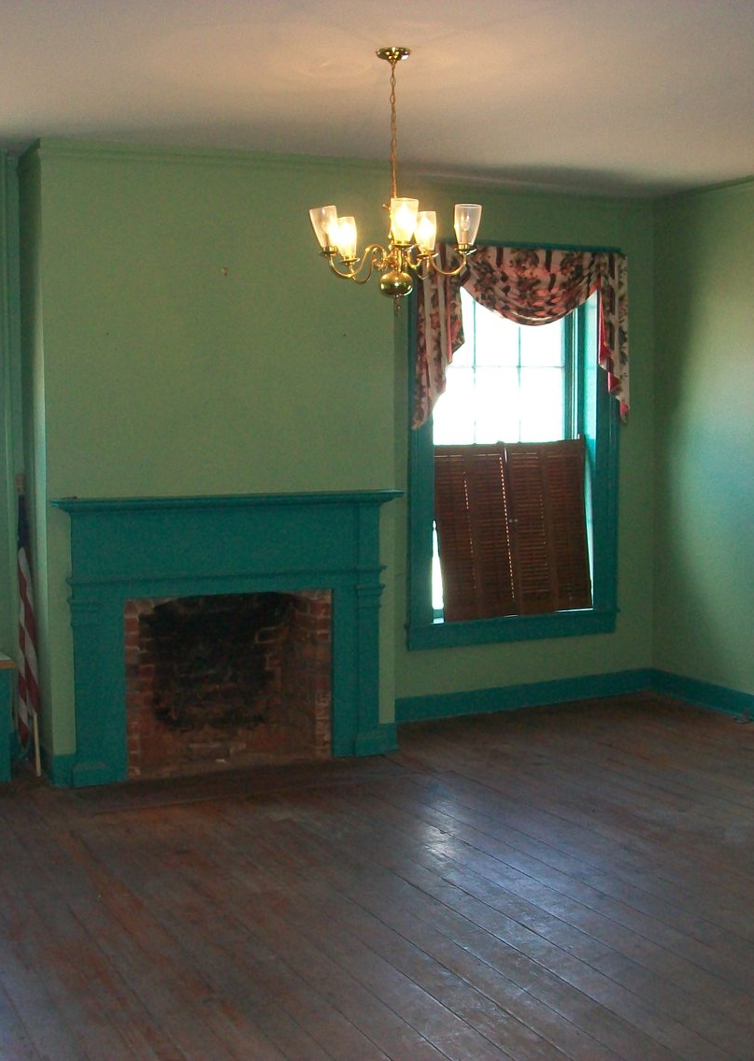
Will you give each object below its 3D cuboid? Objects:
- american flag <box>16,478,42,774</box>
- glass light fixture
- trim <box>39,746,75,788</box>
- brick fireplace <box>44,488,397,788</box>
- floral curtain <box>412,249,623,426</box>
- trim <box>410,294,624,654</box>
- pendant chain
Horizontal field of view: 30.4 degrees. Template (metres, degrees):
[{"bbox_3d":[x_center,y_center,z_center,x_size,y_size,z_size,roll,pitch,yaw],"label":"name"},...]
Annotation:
[{"bbox_3d":[-1.656,0.450,6.607,0.094,1.420,0.100,-3,-6,-25],"label":"american flag"},{"bbox_3d":[0.058,-1.291,5.023,0.616,0.891,0.616,0,4,0],"label":"glass light fixture"},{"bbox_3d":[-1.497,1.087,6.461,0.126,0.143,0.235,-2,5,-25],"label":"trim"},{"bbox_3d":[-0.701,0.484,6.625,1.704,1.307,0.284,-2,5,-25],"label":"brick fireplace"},{"bbox_3d":[0.834,-1.086,7.804,1.409,0.996,0.138,-2,5,-25],"label":"floral curtain"},{"bbox_3d":[0.756,-0.479,7.963,1.369,2.228,0.186,-2,5,-25],"label":"trim"},{"bbox_3d":[0.057,-1.444,5.011,0.032,0.502,0.032,-2,5,-25],"label":"pendant chain"}]

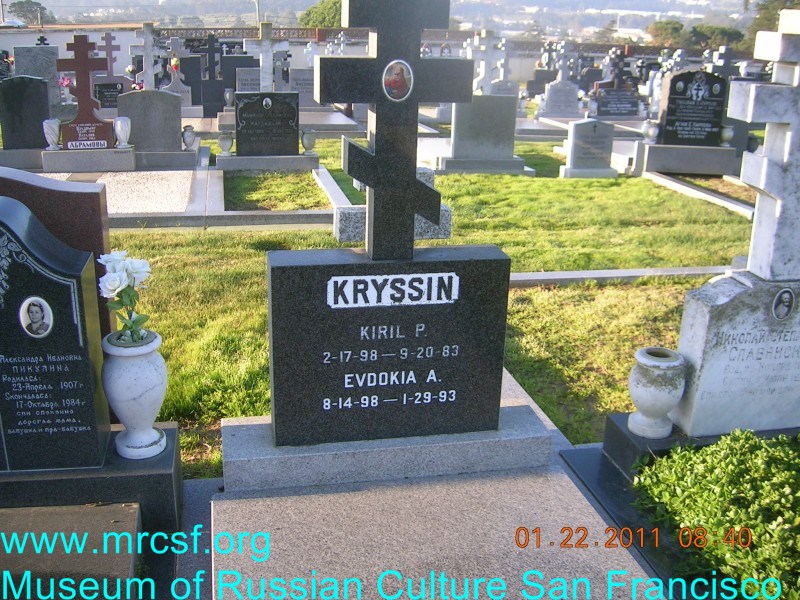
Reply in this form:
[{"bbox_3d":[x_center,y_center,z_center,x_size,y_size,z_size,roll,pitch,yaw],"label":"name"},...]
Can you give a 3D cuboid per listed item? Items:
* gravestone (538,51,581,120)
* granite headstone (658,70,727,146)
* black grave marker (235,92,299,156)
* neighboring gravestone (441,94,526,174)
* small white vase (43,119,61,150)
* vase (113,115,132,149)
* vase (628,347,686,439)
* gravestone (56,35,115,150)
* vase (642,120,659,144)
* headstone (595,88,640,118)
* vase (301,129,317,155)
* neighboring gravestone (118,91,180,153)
[{"bbox_3d":[2.857,-3.872,14.400,0.780,1.300,0.330,-2,19,-11],"label":"gravestone"},{"bbox_3d":[3.435,-2.249,9.500,0.720,0.870,0.190,-2,19,-11],"label":"granite headstone"},{"bbox_3d":[-1.492,-1.979,9.121,0.692,0.681,0.180,-2,18,-12],"label":"black grave marker"},{"bbox_3d":[0.914,-1.790,8.749,0.920,0.830,0.320,-2,19,-10],"label":"neighboring gravestone"},{"bbox_3d":[-3.616,-1.719,8.400,0.180,0.325,0.180,-2,19,-12],"label":"small white vase"},{"bbox_3d":[-2.975,-1.790,8.705,0.182,0.328,0.182,-2,18,-12],"label":"vase"},{"bbox_3d":[0.875,0.319,2.770,0.195,0.275,0.195,-2,19,-12],"label":"vase"},{"bbox_3d":[-3.316,-2.188,8.528,0.510,1.154,0.180,-2,18,-12],"label":"gravestone"},{"bbox_3d":[2.824,-1.889,9.120,0.175,0.260,0.175,-2,19,-12],"label":"vase"},{"bbox_3d":[3.608,-3.247,13.400,0.720,0.480,0.220,-2,19,-12],"label":"headstone"},{"bbox_3d":[-0.992,-1.721,8.800,0.165,0.265,0.165,-2,19,-12],"label":"vase"},{"bbox_3d":[-2.742,-1.958,8.871,0.650,0.645,0.180,-2,18,-12],"label":"neighboring gravestone"}]

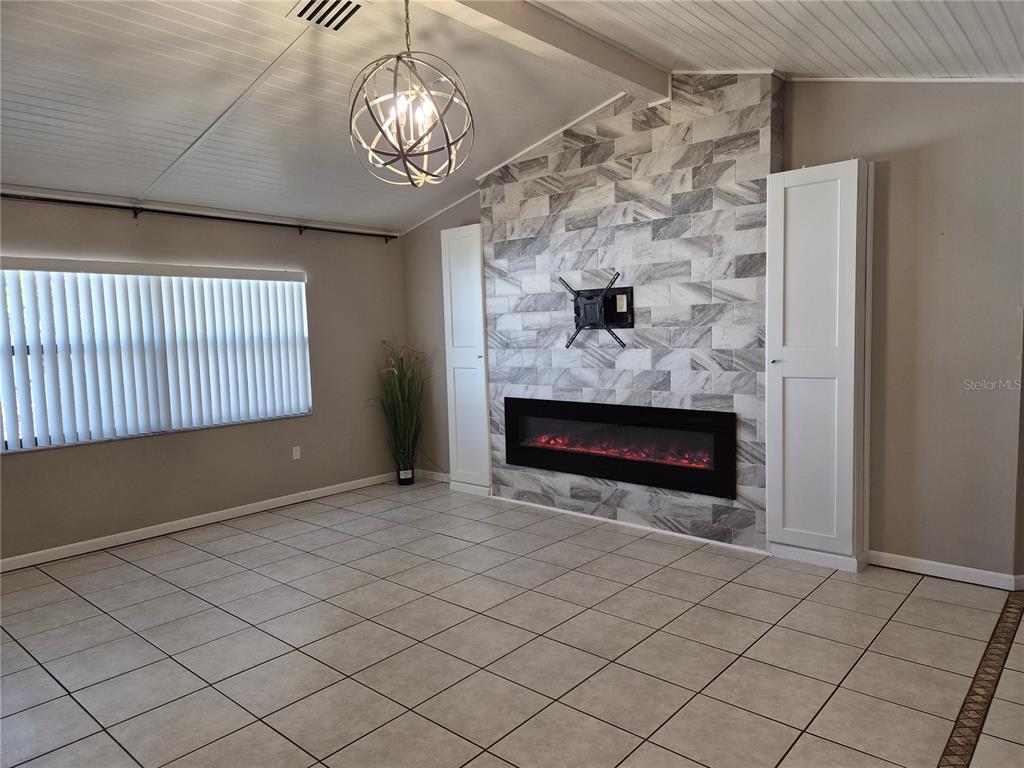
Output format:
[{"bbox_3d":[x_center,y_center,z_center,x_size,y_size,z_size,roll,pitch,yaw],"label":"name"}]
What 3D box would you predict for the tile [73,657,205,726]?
[{"bbox_3d":[-1.582,1.305,2.890,0.406,0.010,0.406,3,6,41],"label":"tile"}]

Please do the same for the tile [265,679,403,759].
[{"bbox_3d":[-0.682,1.280,2.630,0.402,0.010,0.402,2,6,41],"label":"tile"}]

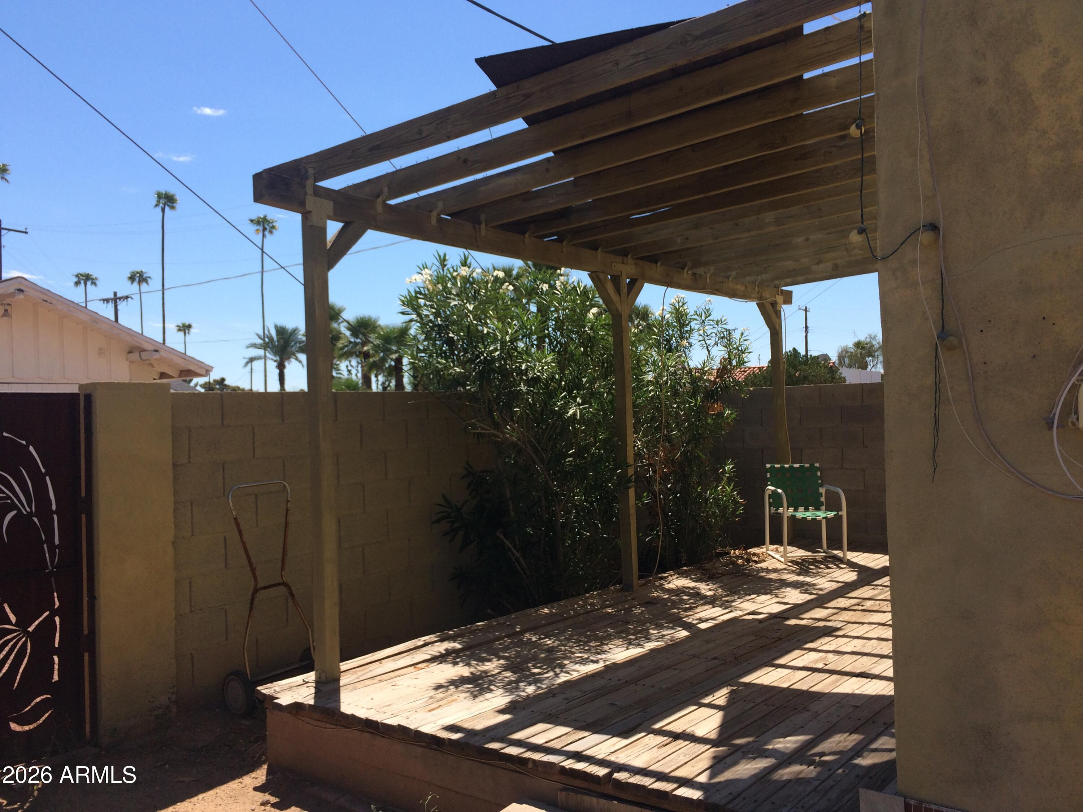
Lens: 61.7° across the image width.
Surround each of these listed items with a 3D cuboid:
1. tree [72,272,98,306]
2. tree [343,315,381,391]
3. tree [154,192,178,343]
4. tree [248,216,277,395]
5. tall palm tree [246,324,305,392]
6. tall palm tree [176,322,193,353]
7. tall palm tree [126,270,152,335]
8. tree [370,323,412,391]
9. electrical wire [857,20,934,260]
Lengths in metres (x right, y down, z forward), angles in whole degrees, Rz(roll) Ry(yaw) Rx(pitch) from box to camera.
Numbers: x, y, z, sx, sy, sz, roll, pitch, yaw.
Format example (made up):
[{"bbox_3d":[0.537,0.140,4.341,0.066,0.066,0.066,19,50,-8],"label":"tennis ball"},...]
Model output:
[{"bbox_3d":[-49.030,-5.613,97.960,2.833,17.752,2.833,-1,0,0],"label":"tree"},{"bbox_3d":[-10.903,-1.743,54.983,2.616,7.647,2.616,-1,0,0],"label":"tree"},{"bbox_3d":[-35.267,-8.783,85.948,2.406,23.265,2.406,-1,0,0],"label":"tree"},{"bbox_3d":[-25.166,-7.480,82.955,2.709,20.110,2.709,-1,0,0],"label":"tree"},{"bbox_3d":[-17.162,-1.568,59.983,4.476,7.666,4.476,-1,0,0],"label":"tall palm tree"},{"bbox_3d":[-50.899,-4.305,129.965,2.546,15.522,2.546,-1,0,0],"label":"tall palm tree"},{"bbox_3d":[-43.225,-5.825,97.960,2.742,17.875,2.742,-1,0,0],"label":"tall palm tree"},{"bbox_3d":[-8.798,-1.470,53.984,2.568,6.983,2.568,-1,0,0],"label":"tree"},{"bbox_3d":[1.002,-0.759,2.570,0.220,0.710,0.080,-2,0,38],"label":"electrical wire"}]

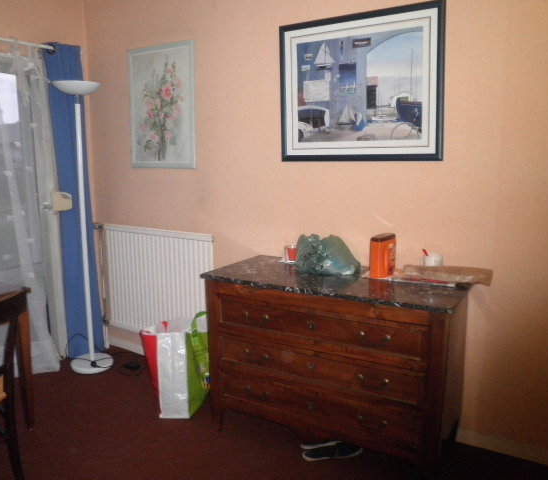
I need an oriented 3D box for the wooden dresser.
[{"bbox_3d":[0.286,0.588,2.367,1.167,0.830,0.525,5,11,29],"label":"wooden dresser"}]

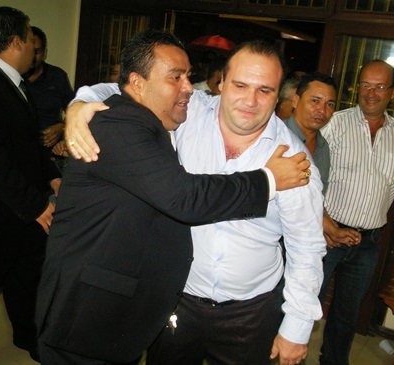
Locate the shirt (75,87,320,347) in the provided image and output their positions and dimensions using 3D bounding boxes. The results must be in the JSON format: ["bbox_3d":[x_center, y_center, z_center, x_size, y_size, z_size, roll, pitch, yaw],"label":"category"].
[{"bbox_3d":[-0.010,0.085,1.520,0.760,0.660,0.420,9,13,6],"label":"shirt"}]

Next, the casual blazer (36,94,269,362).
[{"bbox_3d":[-0.135,0.125,1.500,0.580,0.750,0.540,9,13,5],"label":"casual blazer"}]

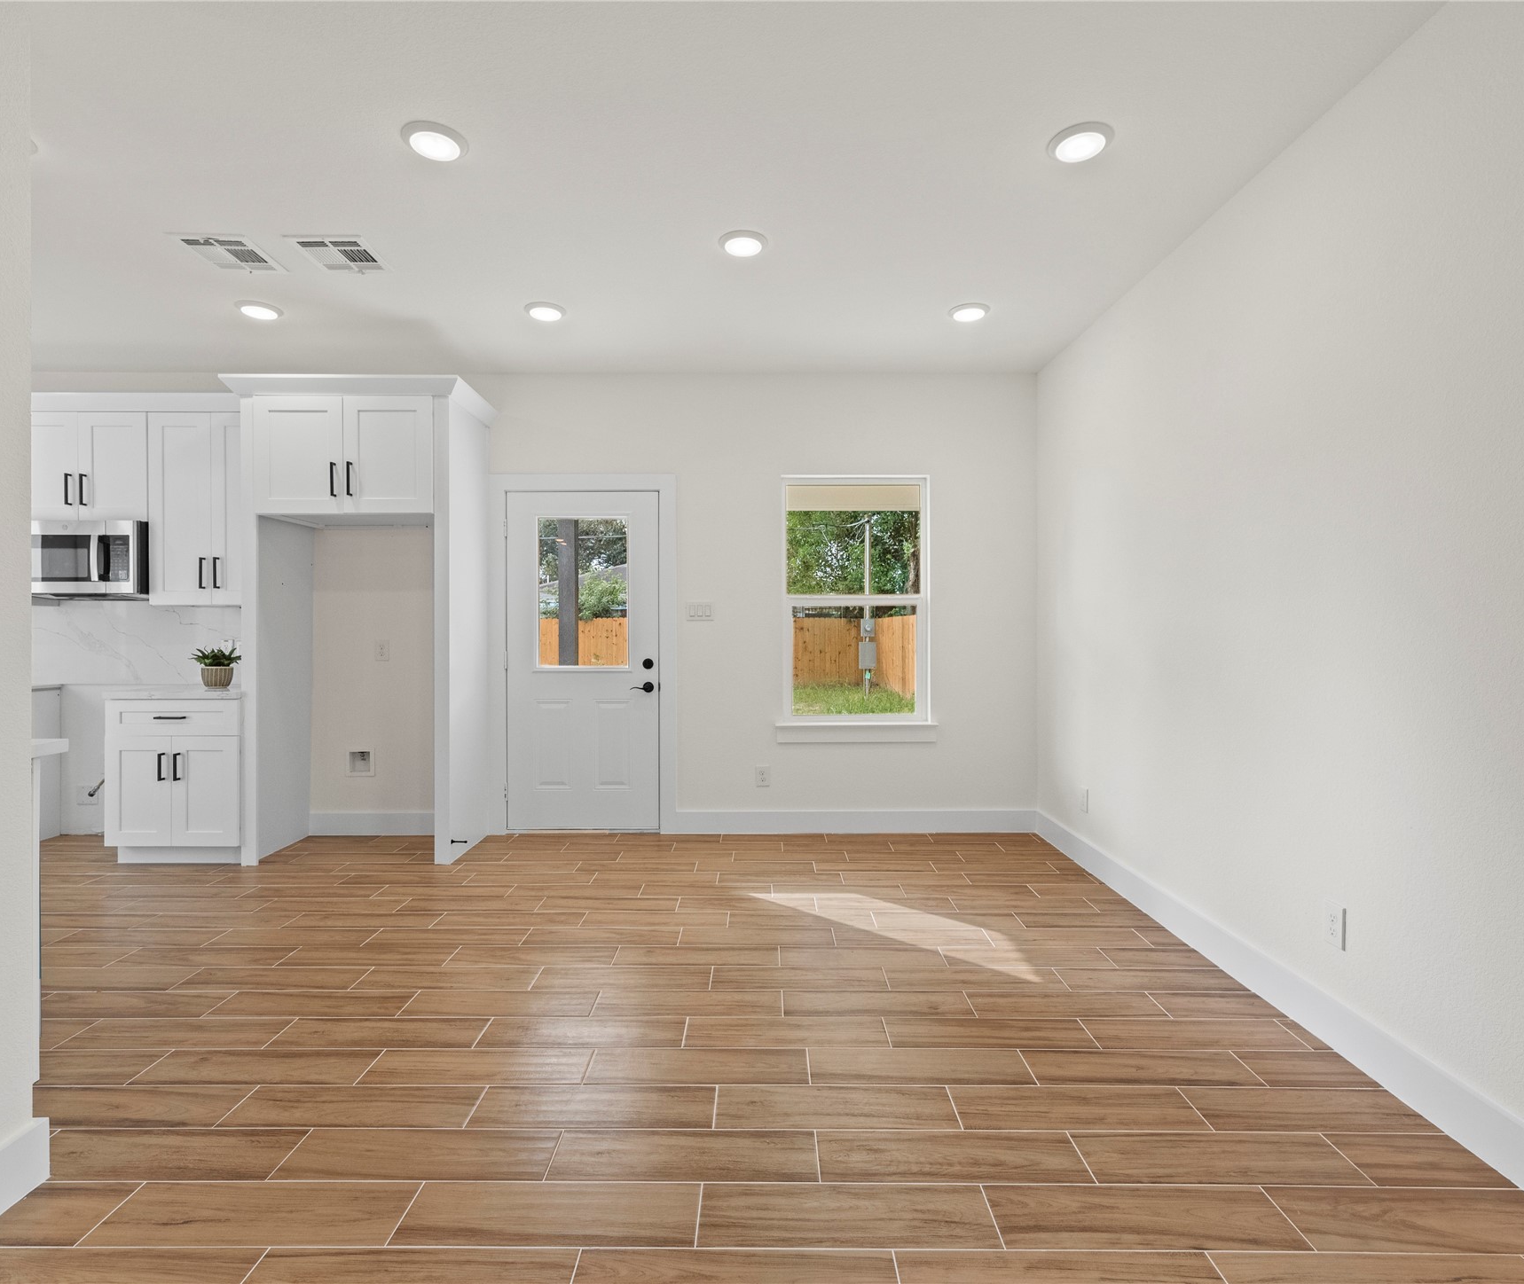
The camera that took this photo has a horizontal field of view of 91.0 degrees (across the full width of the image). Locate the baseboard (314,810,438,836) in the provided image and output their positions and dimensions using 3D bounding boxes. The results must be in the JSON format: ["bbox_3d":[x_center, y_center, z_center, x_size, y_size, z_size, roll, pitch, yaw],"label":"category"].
[{"bbox_3d":[-2.190,1.085,4.457,0.990,0.143,0.016,0,0,0],"label":"baseboard"}]

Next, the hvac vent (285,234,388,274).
[{"bbox_3d":[-1.730,-1.587,3.085,0.305,0.016,0.305,0,0,0],"label":"hvac vent"}]

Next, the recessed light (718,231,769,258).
[{"bbox_3d":[-0.073,-1.569,2.973,0.194,0.025,0.194,0,1,0],"label":"recessed light"}]

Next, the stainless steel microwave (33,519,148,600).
[{"bbox_3d":[-3.770,-0.450,4.260,0.756,0.420,0.400,0,0,0],"label":"stainless steel microwave"}]

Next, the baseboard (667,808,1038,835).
[{"bbox_3d":[0.560,1.078,4.467,2.170,0.143,0.016,0,0,0],"label":"baseboard"}]

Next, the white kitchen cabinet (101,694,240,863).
[{"bbox_3d":[-3.030,0.722,4.155,0.690,0.870,0.620,0,0,0],"label":"white kitchen cabinet"}]

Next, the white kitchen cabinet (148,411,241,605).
[{"bbox_3d":[-3.041,-0.734,4.285,0.654,1.066,0.327,0,1,0],"label":"white kitchen cabinet"}]

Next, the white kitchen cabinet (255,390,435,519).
[{"bbox_3d":[-2.169,-0.974,4.161,0.925,0.615,0.579,0,1,0],"label":"white kitchen cabinet"}]

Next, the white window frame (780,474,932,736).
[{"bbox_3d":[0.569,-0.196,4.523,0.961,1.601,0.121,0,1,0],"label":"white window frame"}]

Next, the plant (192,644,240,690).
[{"bbox_3d":[-2.900,0.141,3.990,0.240,0.235,0.235,0,0,0],"label":"plant"}]

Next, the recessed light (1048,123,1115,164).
[{"bbox_3d":[1.012,-1.573,2.370,0.197,0.025,0.197,0,0,0],"label":"recessed light"}]

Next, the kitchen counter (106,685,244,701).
[{"bbox_3d":[-3.047,0.272,4.154,0.695,0.038,0.624,0,1,0],"label":"kitchen counter"}]

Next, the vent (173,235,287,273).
[{"bbox_3d":[-2.163,-1.564,3.046,0.307,0.022,0.312,0,1,0],"label":"vent"}]

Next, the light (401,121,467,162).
[{"bbox_3d":[-1.037,-1.573,2.370,0.197,0.025,0.197,0,0,0],"label":"light"}]

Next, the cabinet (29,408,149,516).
[{"bbox_3d":[-3.756,-0.964,4.277,0.767,0.602,0.327,0,1,0],"label":"cabinet"}]

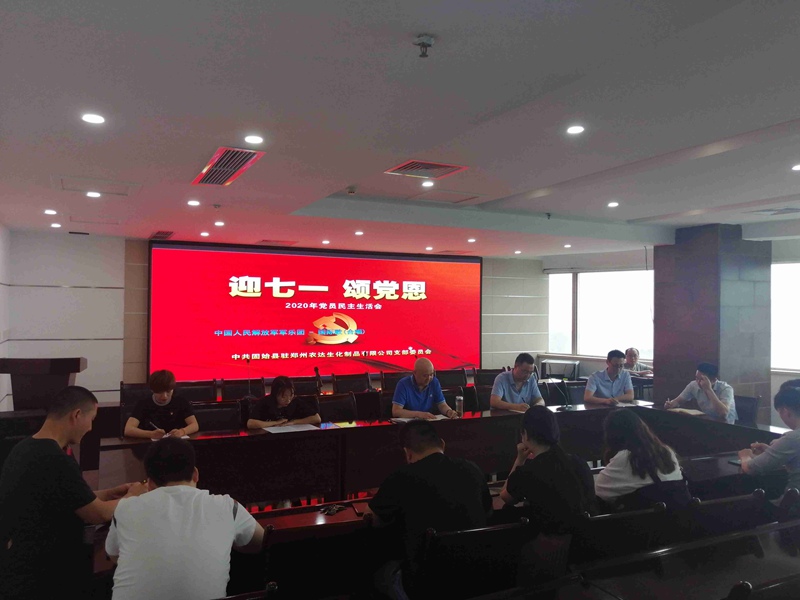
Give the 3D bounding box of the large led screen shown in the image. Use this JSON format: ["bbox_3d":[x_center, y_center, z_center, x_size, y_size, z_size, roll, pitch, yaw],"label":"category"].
[{"bbox_3d":[-1.002,0.183,9.388,5.170,1.870,0.120,1,-1,-25],"label":"large led screen"}]

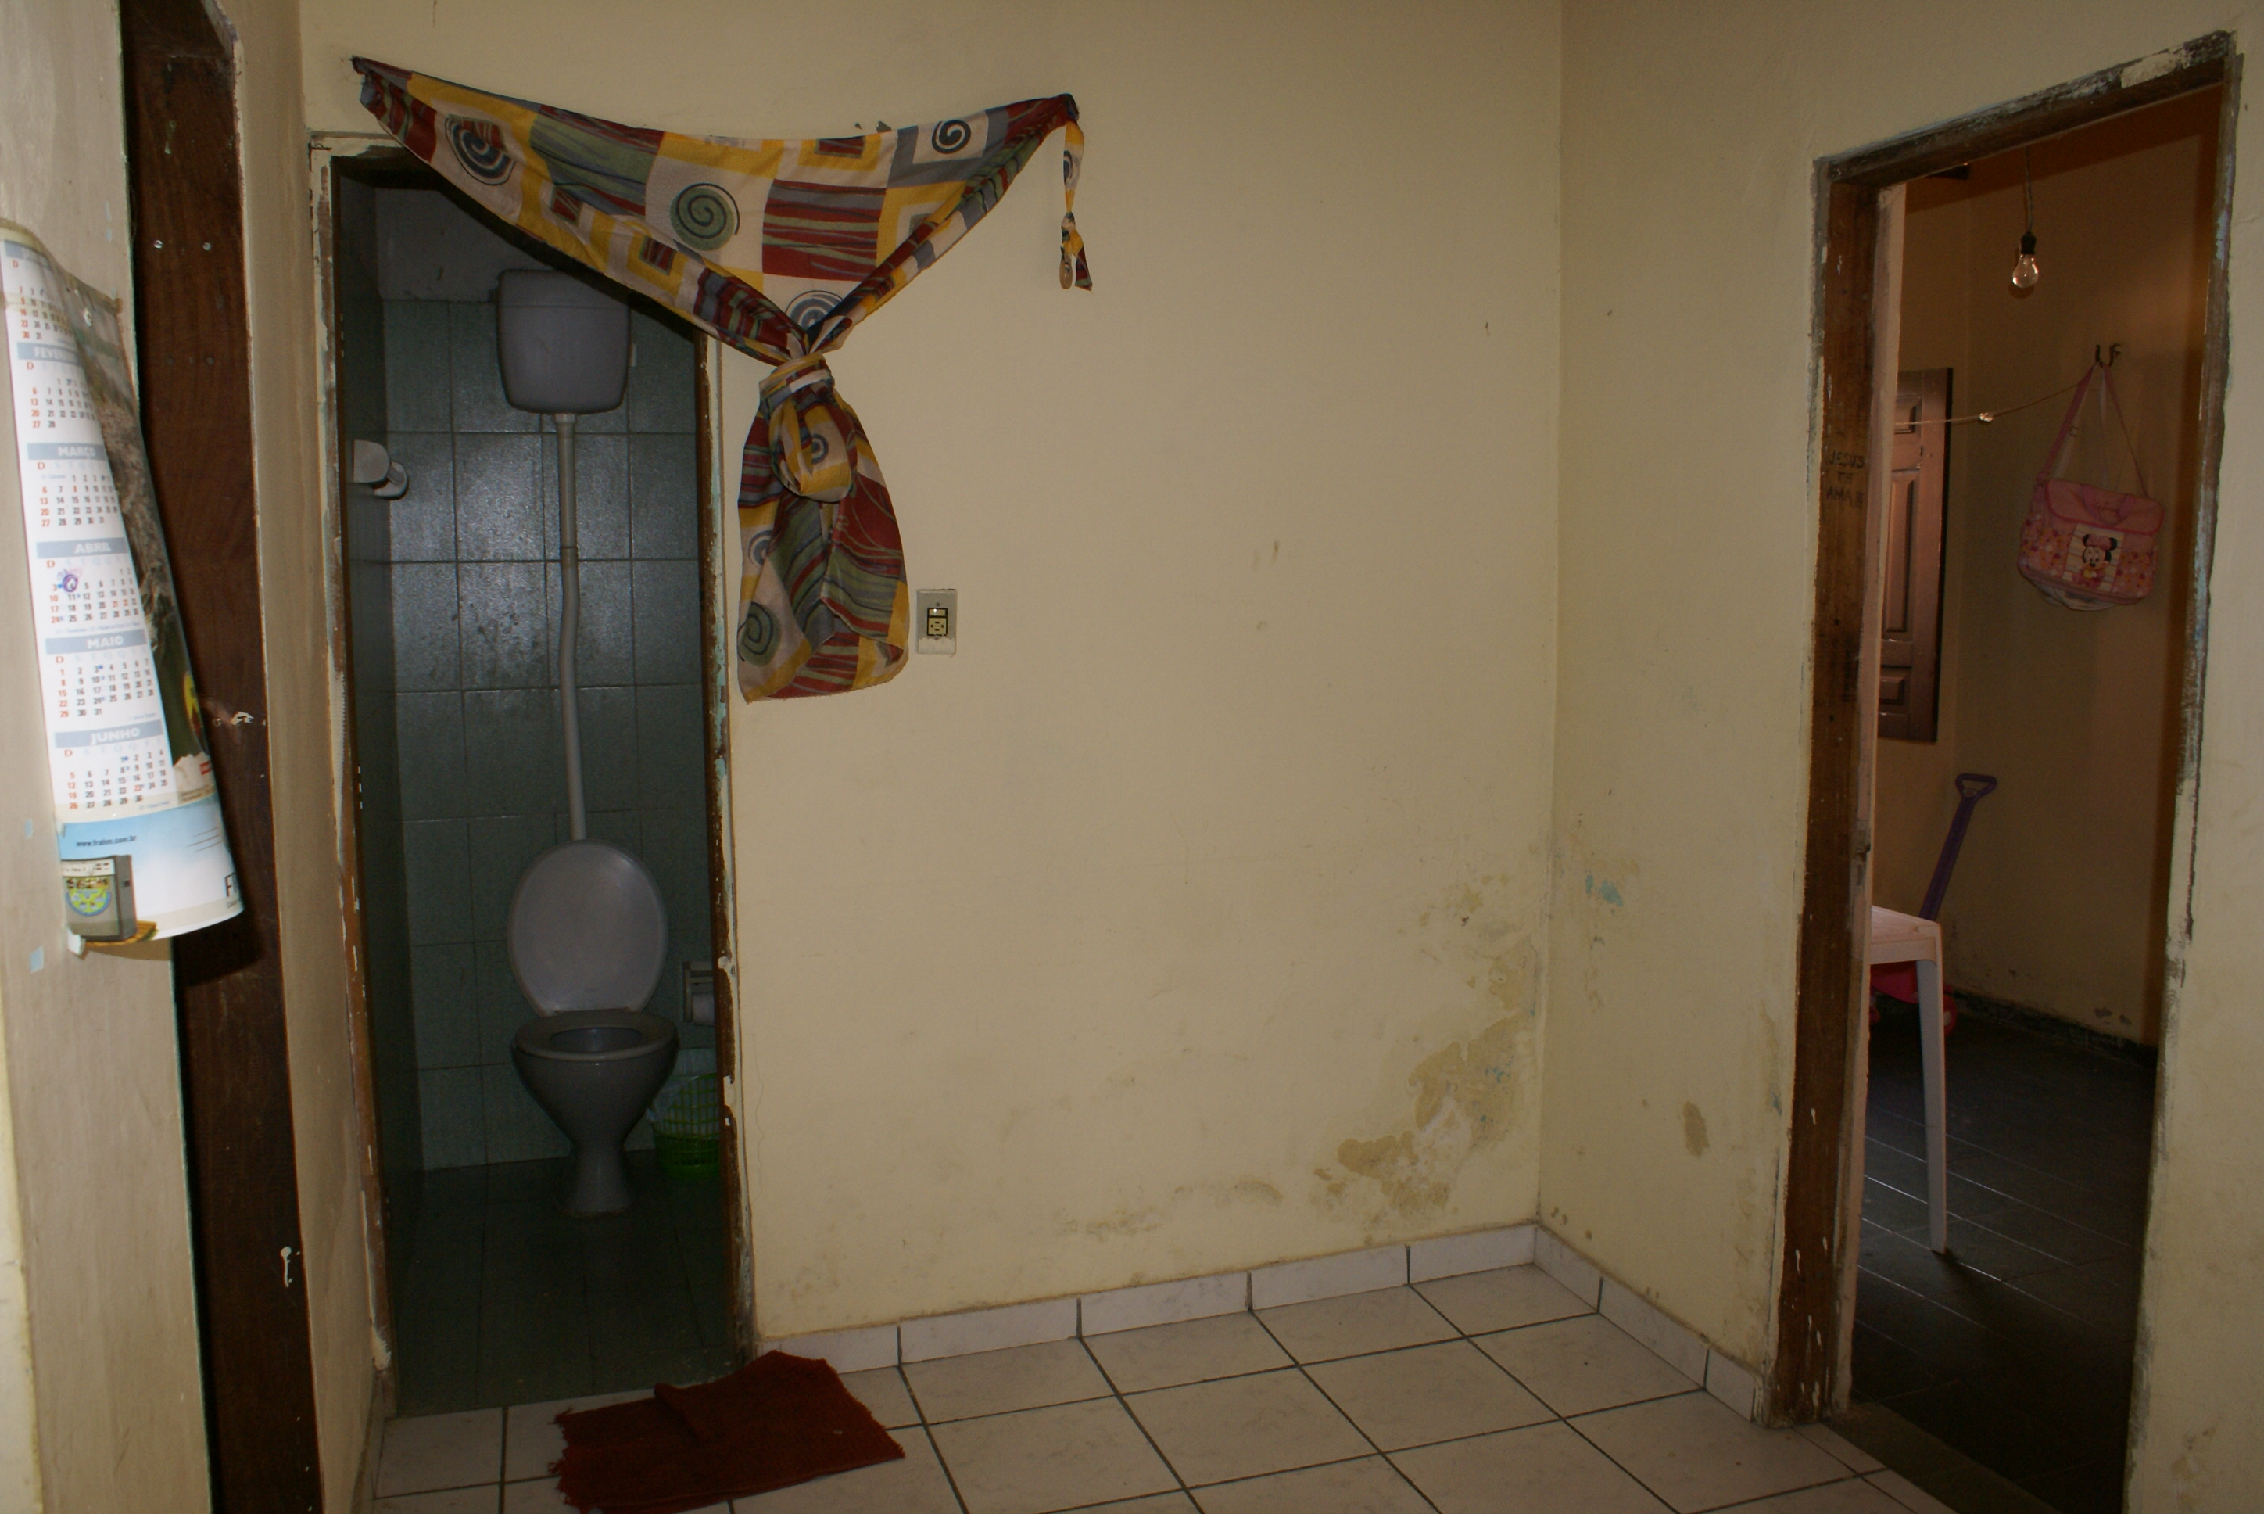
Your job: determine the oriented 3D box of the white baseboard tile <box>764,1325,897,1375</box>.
[{"bbox_3d":[-0.550,1.072,3.065,0.263,0.083,0.012,-2,7,-18],"label":"white baseboard tile"}]

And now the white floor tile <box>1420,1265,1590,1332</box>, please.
[{"bbox_3d":[0.732,1.081,3.368,0.293,0.012,0.234,-2,7,-18],"label":"white floor tile"}]

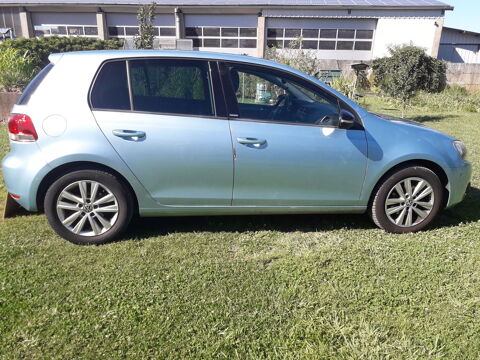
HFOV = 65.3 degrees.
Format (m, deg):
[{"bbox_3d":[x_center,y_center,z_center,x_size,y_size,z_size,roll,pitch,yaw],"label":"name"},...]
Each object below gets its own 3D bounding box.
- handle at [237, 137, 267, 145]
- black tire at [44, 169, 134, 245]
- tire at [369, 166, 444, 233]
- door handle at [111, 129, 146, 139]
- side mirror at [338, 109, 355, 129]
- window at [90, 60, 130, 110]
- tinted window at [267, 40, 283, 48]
[{"bbox_3d":[0.086,-0.293,2.787,0.225,0.060,0.050,-1,16,-7],"label":"handle"},{"bbox_3d":[-1.155,0.190,2.905,0.630,0.630,0.205,-1,16,-7],"label":"black tire"},{"bbox_3d":[1.401,0.160,3.206,0.630,0.630,0.205,-2,17,-10],"label":"tire"},{"bbox_3d":[-0.787,-0.331,2.665,0.230,0.060,0.050,-1,16,-7],"label":"door handle"},{"bbox_3d":[0.796,-0.456,2.791,0.105,0.145,0.200,-1,16,-7],"label":"side mirror"},{"bbox_3d":[-0.933,-0.687,2.699,0.290,0.360,0.035,-1,-3,-7],"label":"window"},{"bbox_3d":[2.055,-8.071,22.300,0.970,0.470,0.050,2,16,3],"label":"tinted window"}]

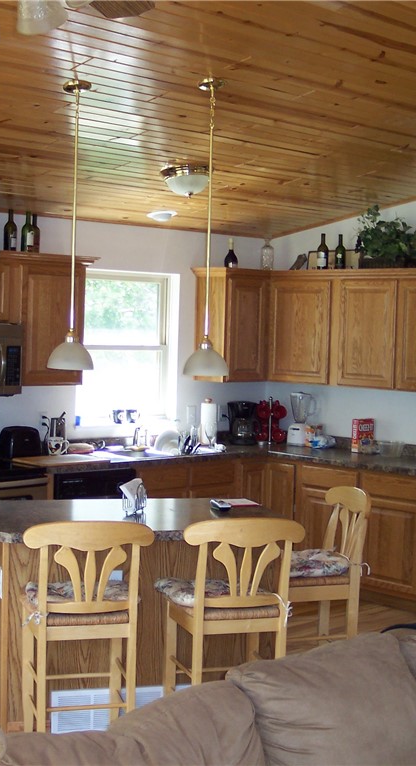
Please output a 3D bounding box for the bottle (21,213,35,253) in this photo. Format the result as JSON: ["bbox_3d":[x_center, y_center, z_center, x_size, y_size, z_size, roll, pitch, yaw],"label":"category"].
[{"bbox_3d":[-1.095,-0.893,6.834,0.076,0.293,0.076,1,3,0],"label":"bottle"}]

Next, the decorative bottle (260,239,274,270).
[{"bbox_3d":[0.447,-0.931,8.441,0.092,0.310,0.092,1,3,0],"label":"decorative bottle"}]

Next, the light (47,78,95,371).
[{"bbox_3d":[-0.573,-0.666,4.814,0.200,1.225,0.200,1,3,0],"label":"light"}]

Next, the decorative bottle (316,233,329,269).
[{"bbox_3d":[0.822,-0.916,8.029,0.077,0.297,0.077,1,3,0],"label":"decorative bottle"}]

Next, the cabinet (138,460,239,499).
[{"bbox_3d":[-0.330,0.941,7.628,0.911,0.873,0.630,-1,4,-43],"label":"cabinet"}]

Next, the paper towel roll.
[{"bbox_3d":[-0.002,0.291,8.130,0.130,0.330,0.130,1,3,0],"label":"paper towel roll"}]

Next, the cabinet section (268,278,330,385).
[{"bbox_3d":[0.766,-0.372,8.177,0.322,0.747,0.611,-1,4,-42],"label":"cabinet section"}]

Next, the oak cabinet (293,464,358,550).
[{"bbox_3d":[0.980,0.955,7.552,0.616,0.854,0.550,-1,4,-43],"label":"oak cabinet"}]

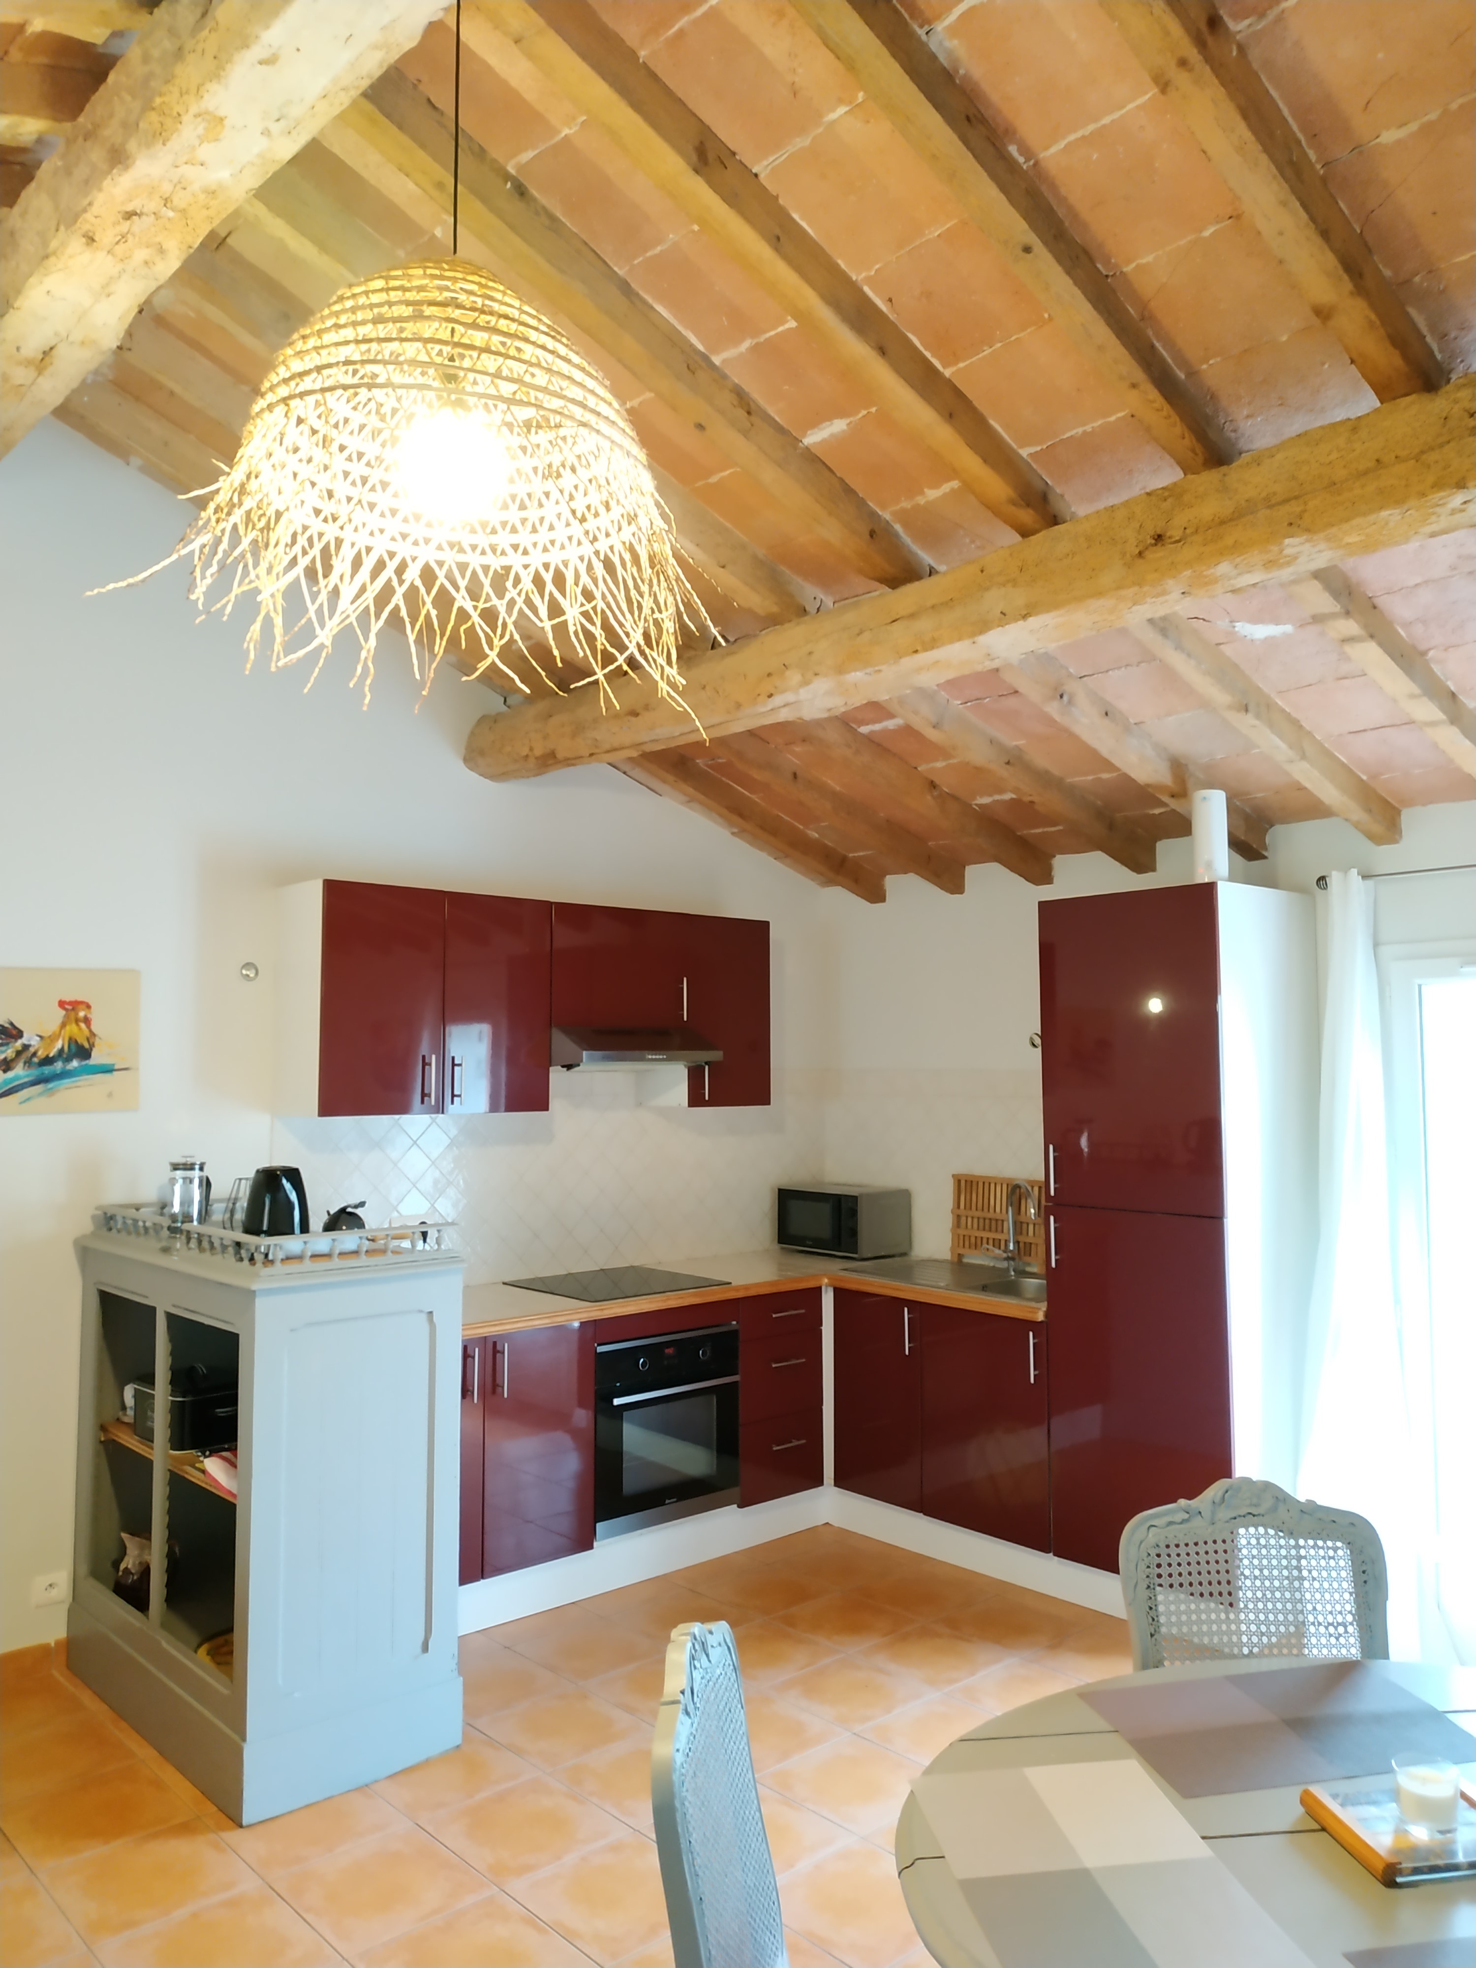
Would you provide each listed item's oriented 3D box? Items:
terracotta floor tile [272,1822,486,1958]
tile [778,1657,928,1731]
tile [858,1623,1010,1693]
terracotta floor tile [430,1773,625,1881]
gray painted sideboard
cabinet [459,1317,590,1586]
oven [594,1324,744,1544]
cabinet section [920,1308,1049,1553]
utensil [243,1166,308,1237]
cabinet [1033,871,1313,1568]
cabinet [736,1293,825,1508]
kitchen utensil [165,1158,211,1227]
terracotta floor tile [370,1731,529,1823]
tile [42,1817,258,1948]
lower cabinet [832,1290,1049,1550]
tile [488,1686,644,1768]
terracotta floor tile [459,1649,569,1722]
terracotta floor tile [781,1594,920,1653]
[{"bbox_3d":[-0.700,1.790,2.697,0.328,0.010,0.328,4,-6,-42],"label":"terracotta floor tile"},{"bbox_3d":[0.297,1.839,3.542,0.327,0.010,0.327,4,-6,-42],"label":"tile"},{"bbox_3d":[0.540,1.870,3.788,0.328,0.010,0.328,4,-6,-42],"label":"tile"},{"bbox_3d":[-0.453,1.806,2.914,0.328,0.010,0.328,4,-6,-42],"label":"terracotta floor tile"},{"bbox_3d":[-1.227,1.249,3.505,0.550,1.150,1.108,4,-6,-42],"label":"gray painted sideboard"},{"bbox_3d":[-0.929,1.379,4.154,0.800,0.700,0.570,4,-6,-42],"label":"cabinet"},{"bbox_3d":[-0.399,1.461,4.645,0.597,0.600,0.570,4,-6,-42],"label":"oven"},{"bbox_3d":[1.005,1.424,4.602,0.570,0.709,0.518,4,-6,-42],"label":"cabinet section"},{"bbox_3d":[-1.096,0.542,3.237,0.155,0.210,0.170,2,-5,-18],"label":"utensil"},{"bbox_3d":[1.383,0.742,4.212,0.610,2.020,0.612,4,-6,-42],"label":"cabinet"},{"bbox_3d":[-0.027,1.456,4.990,0.400,0.700,0.580,4,-6,-42],"label":"cabinet"},{"bbox_3d":[-1.503,0.588,3.761,0.092,0.226,0.122,-2,-5,26],"label":"kitchen utensil"},{"bbox_3d":[-0.675,1.802,3.122,0.327,0.010,0.327,4,-6,-42],"label":"terracotta floor tile"},{"bbox_3d":[-1.156,1.764,2.687,0.327,0.010,0.327,4,-6,-42],"label":"tile"},{"bbox_3d":[0.860,1.431,4.723,0.570,0.700,0.905,4,-6,-42],"label":"lower cabinet"},{"bbox_3d":[-0.423,1.841,3.381,0.328,0.010,0.328,4,-6,-42],"label":"tile"},{"bbox_3d":[-0.643,1.860,3.628,0.328,0.010,0.328,4,-6,-42],"label":"terracotta floor tile"},{"bbox_3d":[0.313,1.878,4.015,0.327,0.010,0.327,4,-6,-42],"label":"terracotta floor tile"}]

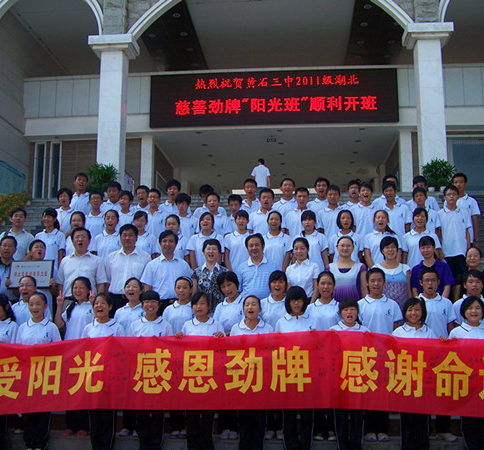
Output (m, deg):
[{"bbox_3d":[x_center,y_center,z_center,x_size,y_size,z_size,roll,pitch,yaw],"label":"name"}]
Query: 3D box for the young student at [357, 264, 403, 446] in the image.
[{"bbox_3d":[1.332,1.255,6.398,0.470,1.670,0.320,-1,-7,8],"label":"young student"}]

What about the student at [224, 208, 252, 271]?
[{"bbox_3d":[-0.017,0.632,7.851,0.440,1.625,0.270,0,-6,3],"label":"student"}]

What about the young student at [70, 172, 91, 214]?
[{"bbox_3d":[-2.362,0.114,9.554,0.460,1.780,0.280,0,-9,-2],"label":"young student"}]

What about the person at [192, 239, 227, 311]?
[{"bbox_3d":[-0.360,0.955,7.196,0.460,1.600,0.300,0,-7,2],"label":"person"}]

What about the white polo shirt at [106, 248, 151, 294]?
[{"bbox_3d":[-1.307,0.532,7.620,0.520,0.570,0.270,0,-7,-2],"label":"white polo shirt"}]

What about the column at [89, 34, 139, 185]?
[{"bbox_3d":[-3.614,-2.997,18.429,1.151,4.462,0.850,-1,-7,5],"label":"column"}]

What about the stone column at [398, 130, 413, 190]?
[{"bbox_3d":[6.189,-1.745,24.747,0.467,3.595,0.467,-1,-9,5],"label":"stone column"}]

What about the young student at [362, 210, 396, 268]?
[{"bbox_3d":[1.714,0.592,7.978,0.450,1.559,0.280,-1,-9,7],"label":"young student"}]

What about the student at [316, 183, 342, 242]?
[{"bbox_3d":[1.231,0.305,8.956,0.460,1.710,0.290,-1,-7,6],"label":"student"}]

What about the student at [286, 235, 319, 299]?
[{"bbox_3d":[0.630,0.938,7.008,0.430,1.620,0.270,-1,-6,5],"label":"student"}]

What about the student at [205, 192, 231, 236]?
[{"bbox_3d":[-0.378,0.387,8.646,0.450,1.622,0.280,0,-7,2],"label":"student"}]

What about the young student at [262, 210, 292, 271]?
[{"bbox_3d":[0.431,0.596,8.473,0.440,1.558,0.270,0,-8,4],"label":"young student"}]

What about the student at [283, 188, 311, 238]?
[{"bbox_3d":[0.755,0.344,8.548,0.460,1.685,0.290,-1,-7,5],"label":"student"}]

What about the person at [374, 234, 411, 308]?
[{"bbox_3d":[1.690,0.924,7.323,0.460,1.600,0.300,-1,-7,9],"label":"person"}]

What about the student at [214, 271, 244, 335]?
[{"bbox_3d":[-0.125,1.273,6.481,0.440,1.630,0.320,0,-7,2],"label":"student"}]

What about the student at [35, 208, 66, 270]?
[{"bbox_3d":[-2.449,0.584,8.281,0.440,1.600,0.280,1,-7,-4],"label":"student"}]

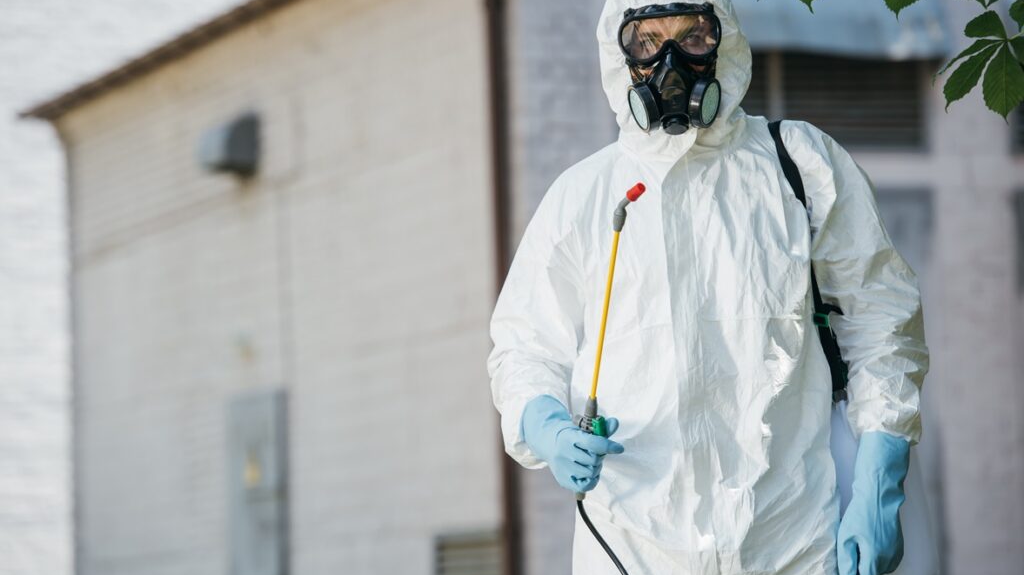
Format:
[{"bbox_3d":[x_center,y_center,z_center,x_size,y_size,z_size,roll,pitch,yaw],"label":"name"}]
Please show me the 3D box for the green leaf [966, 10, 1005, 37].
[{"bbox_3d":[0.721,-0.399,6.500,0.068,0.053,0.018,35,-2,42],"label":"green leaf"}]

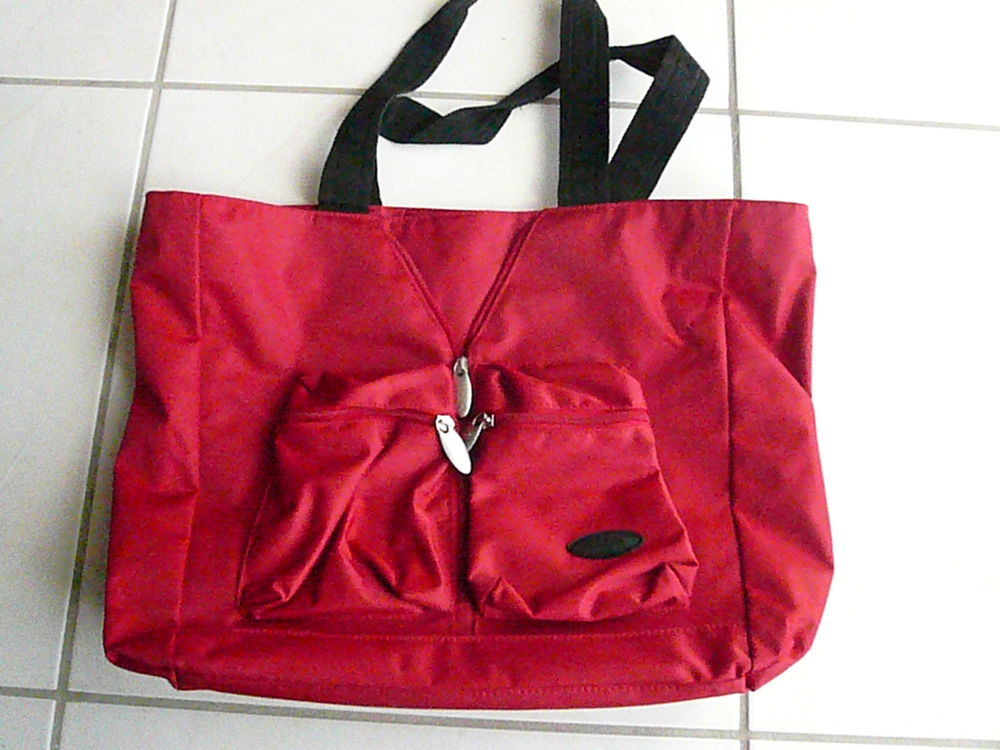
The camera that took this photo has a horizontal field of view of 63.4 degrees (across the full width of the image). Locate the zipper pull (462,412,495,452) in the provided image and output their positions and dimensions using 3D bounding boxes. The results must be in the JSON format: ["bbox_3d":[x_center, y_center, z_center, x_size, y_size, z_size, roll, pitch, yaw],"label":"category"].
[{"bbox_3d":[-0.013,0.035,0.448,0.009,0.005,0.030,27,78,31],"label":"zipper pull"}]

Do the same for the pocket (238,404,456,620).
[{"bbox_3d":[-0.083,0.073,0.448,0.117,0.030,0.110,-1,78,0],"label":"pocket"}]

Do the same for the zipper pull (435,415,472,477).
[{"bbox_3d":[-0.025,0.038,0.442,0.009,0.004,0.036,-22,79,-5],"label":"zipper pull"}]

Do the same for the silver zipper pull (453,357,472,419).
[{"bbox_3d":[-0.021,0.007,0.454,0.009,0.004,0.036,-7,77,17],"label":"silver zipper pull"}]

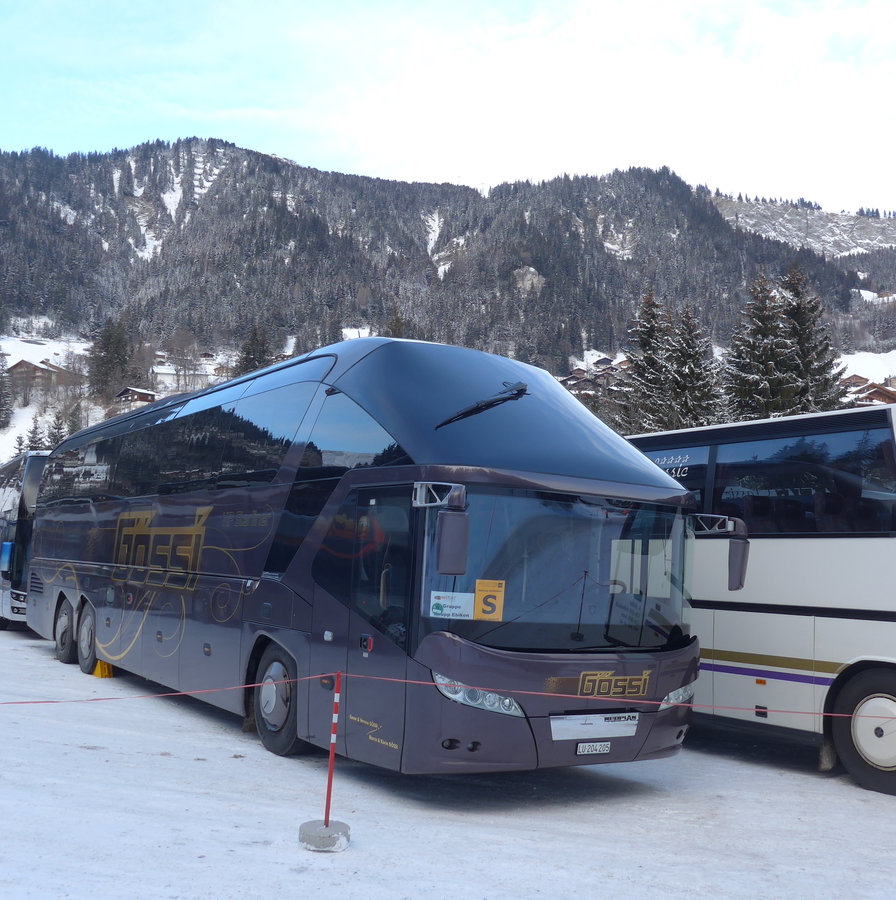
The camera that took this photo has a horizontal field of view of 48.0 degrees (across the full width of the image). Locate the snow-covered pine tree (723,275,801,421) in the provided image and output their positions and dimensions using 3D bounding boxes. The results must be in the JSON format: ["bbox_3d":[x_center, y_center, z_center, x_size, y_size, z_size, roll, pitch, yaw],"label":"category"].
[{"bbox_3d":[18.248,-0.886,58.506,5.800,19.140,5.800,0,-7,17],"label":"snow-covered pine tree"}]

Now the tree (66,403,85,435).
[{"bbox_3d":[-57.820,-4.436,156.253,2.800,5.950,2.800,4,-7,-20],"label":"tree"}]

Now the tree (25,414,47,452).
[{"bbox_3d":[-55.679,-1.899,135.858,3.200,5.850,3.200,4,-7,-22],"label":"tree"}]

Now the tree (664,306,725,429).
[{"bbox_3d":[13.898,0.017,58.393,5.000,17.080,5.000,0,-6,13],"label":"tree"}]

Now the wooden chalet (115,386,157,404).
[{"bbox_3d":[-69.622,-11.812,224.438,7.000,4.700,7.500,0,-6,11],"label":"wooden chalet"}]

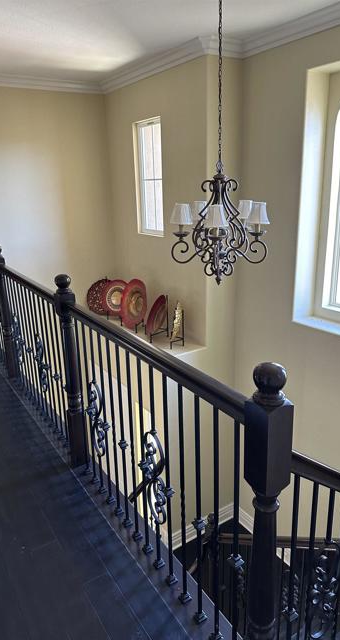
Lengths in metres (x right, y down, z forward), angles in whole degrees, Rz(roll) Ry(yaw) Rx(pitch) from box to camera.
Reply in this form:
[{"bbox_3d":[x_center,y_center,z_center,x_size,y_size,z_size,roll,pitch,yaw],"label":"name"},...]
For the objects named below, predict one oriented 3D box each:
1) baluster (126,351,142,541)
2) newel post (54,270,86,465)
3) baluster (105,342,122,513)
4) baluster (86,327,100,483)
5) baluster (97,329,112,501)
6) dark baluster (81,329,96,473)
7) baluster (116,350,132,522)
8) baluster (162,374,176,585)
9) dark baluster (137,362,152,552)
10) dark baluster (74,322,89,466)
[{"bbox_3d":[-0.166,0.588,2.006,0.037,0.962,0.037,-11,19,-30],"label":"baluster"},{"bbox_3d":[-0.564,0.317,2.583,0.091,1.182,0.091,-11,19,-30],"label":"newel post"},{"bbox_3d":[-0.278,0.558,2.211,0.038,0.974,0.038,-11,19,-30],"label":"baluster"},{"bbox_3d":[-0.388,0.511,2.381,0.040,0.974,0.040,-11,19,-30],"label":"baluster"},{"bbox_3d":[-0.333,0.535,2.296,0.038,0.974,0.038,-11,19,-30],"label":"baluster"},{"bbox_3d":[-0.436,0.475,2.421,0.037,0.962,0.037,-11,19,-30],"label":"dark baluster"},{"bbox_3d":[-0.224,0.581,2.127,0.038,0.974,0.038,-11,19,-30],"label":"baluster"},{"bbox_3d":[-0.004,0.656,1.757,0.037,0.962,0.037,-11,19,-30],"label":"baluster"},{"bbox_3d":[-0.114,0.628,1.957,0.038,0.974,0.038,-11,19,-30],"label":"dark baluster"},{"bbox_3d":[-0.490,0.452,2.505,0.037,0.962,0.037,-11,19,-30],"label":"dark baluster"}]

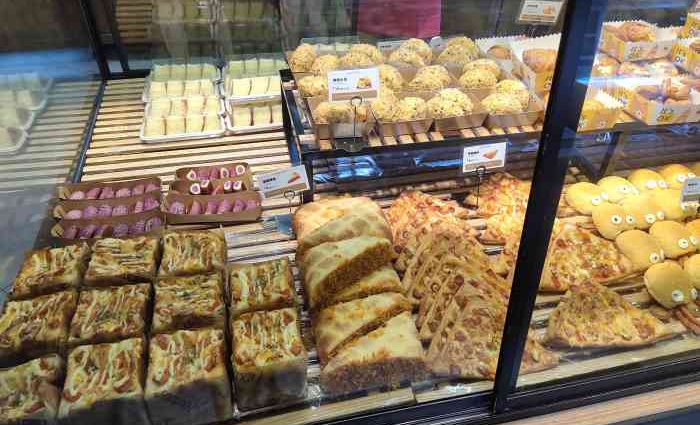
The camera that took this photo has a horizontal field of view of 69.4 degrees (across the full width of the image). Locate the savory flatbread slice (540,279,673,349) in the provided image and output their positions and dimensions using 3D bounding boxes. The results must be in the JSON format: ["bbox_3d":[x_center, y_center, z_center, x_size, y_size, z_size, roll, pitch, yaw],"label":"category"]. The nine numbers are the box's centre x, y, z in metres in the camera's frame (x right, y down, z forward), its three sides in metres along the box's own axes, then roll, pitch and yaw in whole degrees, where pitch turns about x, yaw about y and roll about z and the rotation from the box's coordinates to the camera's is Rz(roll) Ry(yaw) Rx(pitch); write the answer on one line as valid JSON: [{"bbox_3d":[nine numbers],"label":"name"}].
[{"bbox_3d":[0.416,0.165,0.851,0.195,0.027,0.115,-7,44,-10],"label":"savory flatbread slice"}]

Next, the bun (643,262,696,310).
[{"bbox_3d":[0.513,0.117,0.809,0.075,0.058,0.076,-7,34,-12],"label":"bun"}]

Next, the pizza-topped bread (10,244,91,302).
[{"bbox_3d":[-0.451,0.112,0.788,0.092,0.066,0.097,-7,34,-12],"label":"pizza-topped bread"}]

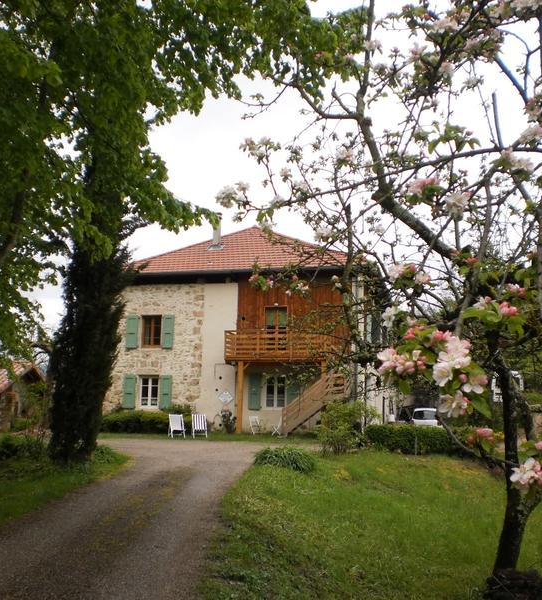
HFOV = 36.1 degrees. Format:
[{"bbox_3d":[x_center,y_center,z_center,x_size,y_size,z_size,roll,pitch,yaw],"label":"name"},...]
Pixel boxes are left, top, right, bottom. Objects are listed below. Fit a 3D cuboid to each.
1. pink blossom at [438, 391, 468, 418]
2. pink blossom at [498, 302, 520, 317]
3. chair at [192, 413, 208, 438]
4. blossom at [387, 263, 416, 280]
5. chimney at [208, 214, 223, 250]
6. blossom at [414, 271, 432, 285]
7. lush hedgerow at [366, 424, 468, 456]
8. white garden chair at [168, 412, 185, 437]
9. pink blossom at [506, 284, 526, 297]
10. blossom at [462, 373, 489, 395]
[{"bbox_3d":[0.439,0.251,2.000,0.075,0.064,0.062,-1,-6,12],"label":"pink blossom"},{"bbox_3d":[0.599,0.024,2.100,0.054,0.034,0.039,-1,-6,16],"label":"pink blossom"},{"bbox_3d":[-2.667,4.670,31.000,0.550,0.900,0.850,2,-6,-8],"label":"chair"},{"bbox_3d":[0.392,-0.085,2.500,0.082,0.051,0.060,0,-6,9],"label":"blossom"},{"bbox_3d":[-2.332,-2.833,35.000,0.580,1.500,0.580,-1,-6,19],"label":"chimney"},{"bbox_3d":[0.455,-0.067,2.500,0.052,0.040,0.042,0,-6,10],"label":"blossom"},{"bbox_3d":[4.454,4.287,25.500,3.100,0.900,0.900,-1,-6,18],"label":"lush hedgerow"},{"bbox_3d":[-3.524,4.669,31.000,0.550,0.900,0.850,2,-6,-14],"label":"white garden chair"},{"bbox_3d":[0.705,-0.027,2.400,0.056,0.033,0.040,-1,-6,16],"label":"pink blossom"},{"bbox_3d":[0.491,0.201,2.000,0.065,0.050,0.052,-1,-6,14],"label":"blossom"}]

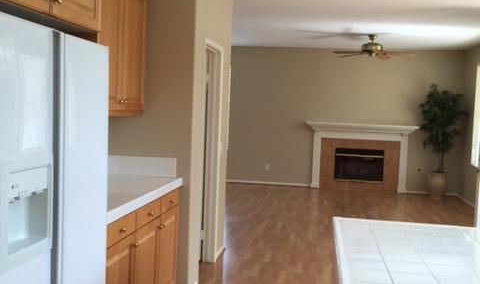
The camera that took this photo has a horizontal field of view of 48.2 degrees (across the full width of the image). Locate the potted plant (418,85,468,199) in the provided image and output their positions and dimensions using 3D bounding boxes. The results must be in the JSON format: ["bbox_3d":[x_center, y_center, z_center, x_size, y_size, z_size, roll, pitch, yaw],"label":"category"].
[{"bbox_3d":[3.642,-0.015,9.760,0.870,2.080,0.820,3,4,9],"label":"potted plant"}]

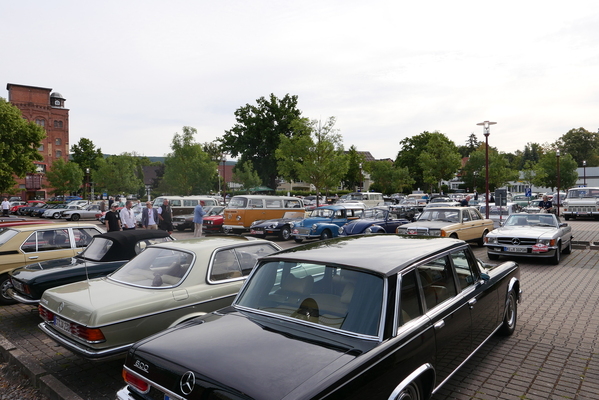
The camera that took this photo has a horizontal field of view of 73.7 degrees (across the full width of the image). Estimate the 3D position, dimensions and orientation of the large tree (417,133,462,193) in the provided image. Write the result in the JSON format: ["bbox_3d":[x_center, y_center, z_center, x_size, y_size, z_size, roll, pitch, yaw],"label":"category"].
[{"bbox_3d":[15.882,-3.003,45.000,5.300,9.310,5.300,0,0,0],"label":"large tree"}]

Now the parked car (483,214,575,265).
[{"bbox_3d":[7.093,1.065,12.185,1.790,1.290,4.390,0,0,37],"label":"parked car"}]

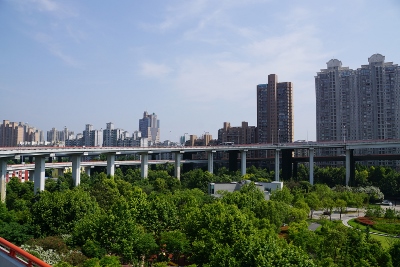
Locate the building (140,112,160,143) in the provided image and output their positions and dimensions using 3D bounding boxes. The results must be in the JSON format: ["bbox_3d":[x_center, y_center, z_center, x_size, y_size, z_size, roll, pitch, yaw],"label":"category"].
[{"bbox_3d":[-90.870,3.959,540.000,27.000,86.000,30.000,-2,-3,40],"label":"building"}]

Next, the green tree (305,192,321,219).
[{"bbox_3d":[35.426,22.672,94.500,4.900,8.100,4.800,0,-3,0],"label":"green tree"}]

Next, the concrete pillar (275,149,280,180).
[{"bbox_3d":[45.828,20.171,177.000,2.100,20.500,2.400,0,-3,6],"label":"concrete pillar"}]

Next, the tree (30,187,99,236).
[{"bbox_3d":[-30.477,18.920,68.000,14.500,12.800,13.500,0,-3,0],"label":"tree"}]

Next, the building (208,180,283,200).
[{"bbox_3d":[20.165,25.483,133.000,32.000,7.200,14.000,0,-3,2],"label":"building"}]

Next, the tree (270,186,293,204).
[{"bbox_3d":[28.865,22.917,105.000,8.400,8.700,8.000,0,-3,0],"label":"tree"}]

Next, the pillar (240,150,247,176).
[{"bbox_3d":[25.951,20.171,177.000,2.100,20.200,2.400,0,-3,-6],"label":"pillar"}]

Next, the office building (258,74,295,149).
[{"bbox_3d":[70.192,-8.832,279.000,31.000,87.000,21.000,-1,-3,23],"label":"office building"}]

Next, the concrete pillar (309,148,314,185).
[{"bbox_3d":[64.192,19.659,172.000,2.100,20.800,2.400,-1,-3,19],"label":"concrete pillar"}]

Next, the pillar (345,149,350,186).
[{"bbox_3d":[81.538,19.244,165.000,2.100,21.000,2.400,-1,-3,27],"label":"pillar"}]

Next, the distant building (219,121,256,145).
[{"bbox_3d":[36.528,12.176,290.000,35.000,46.000,15.000,-1,-3,22],"label":"distant building"}]

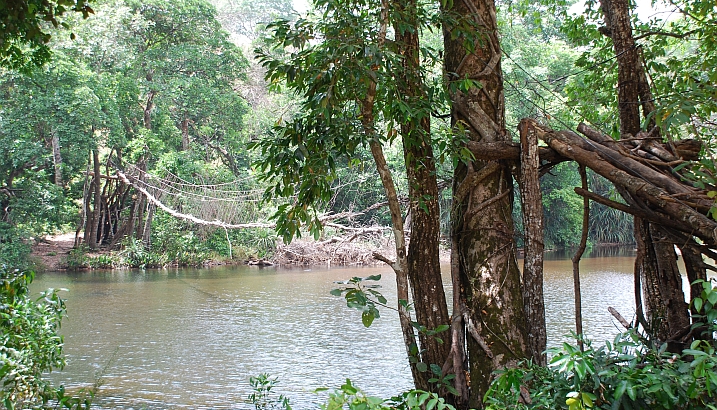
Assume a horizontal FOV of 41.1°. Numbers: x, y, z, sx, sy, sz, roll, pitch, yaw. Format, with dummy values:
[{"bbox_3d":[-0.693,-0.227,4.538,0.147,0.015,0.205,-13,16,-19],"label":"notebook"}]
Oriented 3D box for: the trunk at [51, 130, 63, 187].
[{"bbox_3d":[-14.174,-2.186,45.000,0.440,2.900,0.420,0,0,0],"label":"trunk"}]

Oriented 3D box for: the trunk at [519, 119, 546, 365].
[{"bbox_3d":[1.641,0.362,9.000,0.220,2.350,0.210,0,0,0],"label":"trunk"}]

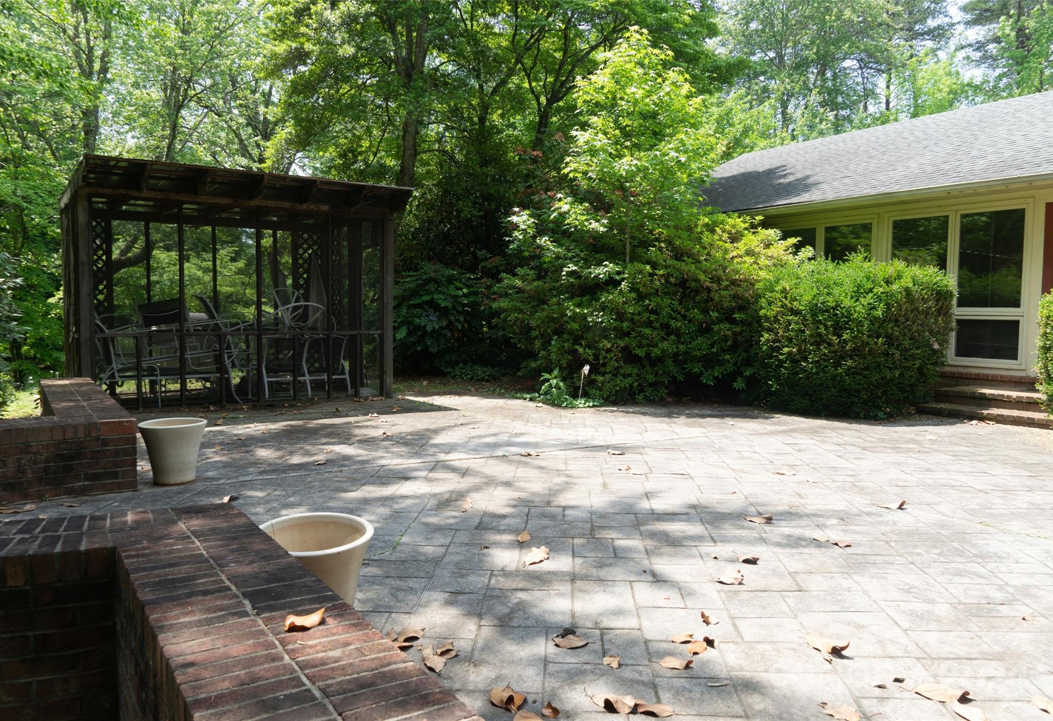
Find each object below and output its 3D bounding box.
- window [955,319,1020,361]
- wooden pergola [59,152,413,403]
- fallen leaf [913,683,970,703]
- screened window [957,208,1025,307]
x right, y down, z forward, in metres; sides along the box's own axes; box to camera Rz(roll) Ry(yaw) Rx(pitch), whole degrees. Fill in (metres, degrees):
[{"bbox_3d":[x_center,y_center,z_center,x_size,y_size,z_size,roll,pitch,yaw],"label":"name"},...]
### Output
[{"bbox_3d":[5.601,-0.252,9.869,0.060,0.483,0.751,-2,4,-36],"label":"window"},{"bbox_3d":[-3.650,-0.810,10.000,3.400,2.540,3.250,-3,5,-33],"label":"wooden pergola"},{"bbox_3d":[1.239,0.993,2.425,0.152,0.035,0.070,1,4,18],"label":"fallen leaf"},{"bbox_3d":[5.608,-1.217,9.815,0.060,1.172,0.759,-2,4,-36],"label":"screened window"}]

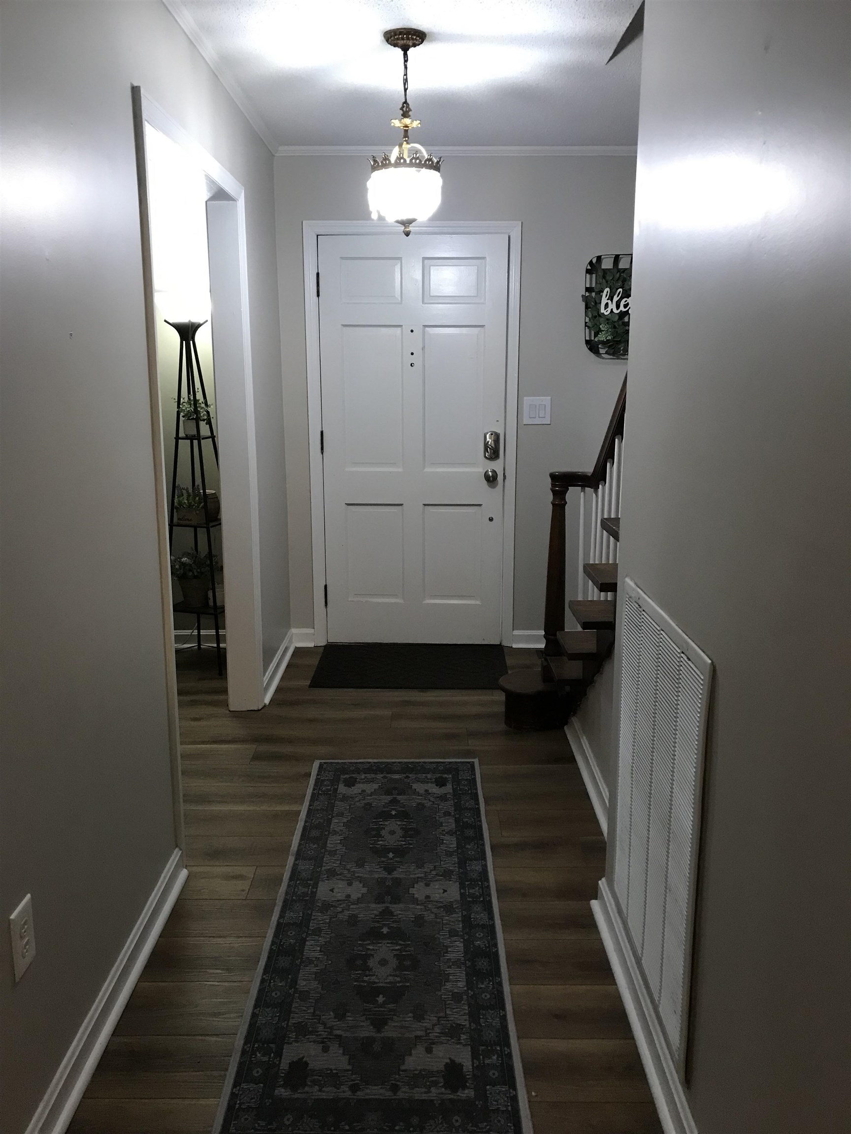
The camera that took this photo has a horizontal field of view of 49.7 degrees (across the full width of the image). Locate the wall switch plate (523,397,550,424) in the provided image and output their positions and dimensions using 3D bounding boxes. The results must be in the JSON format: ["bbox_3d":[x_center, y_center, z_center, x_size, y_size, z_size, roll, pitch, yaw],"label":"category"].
[{"bbox_3d":[0.556,-0.775,4.552,0.136,0.132,0.010,0,12,0],"label":"wall switch plate"}]

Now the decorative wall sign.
[{"bbox_3d":[1.006,-1.248,4.423,0.495,0.488,0.065,0,12,0],"label":"decorative wall sign"}]

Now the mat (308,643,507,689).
[{"bbox_3d":[-0.063,0.480,4.469,0.920,0.011,0.665,0,12,0],"label":"mat"}]

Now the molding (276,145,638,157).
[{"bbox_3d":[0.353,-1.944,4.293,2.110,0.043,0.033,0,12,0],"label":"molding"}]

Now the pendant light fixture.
[{"bbox_3d":[-0.064,-1.367,2.920,0.242,0.597,0.242,0,12,0],"label":"pendant light fixture"}]

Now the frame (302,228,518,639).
[{"bbox_3d":[-0.061,-0.622,4.620,1.041,2.105,0.102,0,12,0],"label":"frame"}]

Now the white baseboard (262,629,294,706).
[{"bbox_3d":[-0.694,0.460,4.369,0.028,0.092,0.865,0,12,0],"label":"white baseboard"}]

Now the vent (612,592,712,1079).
[{"bbox_3d":[0.472,0.490,1.902,0.018,0.803,0.660,0,12,0],"label":"vent"}]

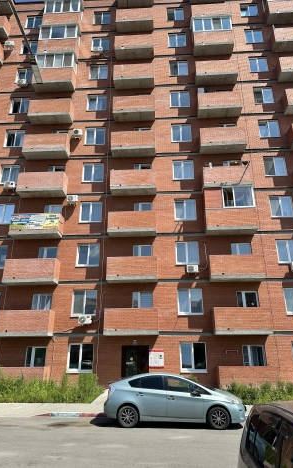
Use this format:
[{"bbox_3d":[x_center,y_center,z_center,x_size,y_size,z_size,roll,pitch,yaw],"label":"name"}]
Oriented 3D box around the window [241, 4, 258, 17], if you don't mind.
[{"bbox_3d":[8.148,-17.585,25.638,1.299,1.319,0.160,-1,-20,3],"label":"window"}]

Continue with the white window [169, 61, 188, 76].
[{"bbox_3d":[2.424,-12.516,24.598,1.390,1.453,0.140,-1,-20,3],"label":"white window"}]

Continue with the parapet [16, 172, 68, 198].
[{"bbox_3d":[-6.816,-3.218,21.217,2.997,1.372,0.816,-1,-20,3],"label":"parapet"}]

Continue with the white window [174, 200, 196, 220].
[{"bbox_3d":[2.469,-1.552,20.548,1.376,1.429,0.150,-1,-20,3],"label":"white window"}]

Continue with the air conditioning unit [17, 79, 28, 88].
[{"bbox_3d":[-9.402,-11.421,24.712,0.780,0.550,0.300,-1,-20,3],"label":"air conditioning unit"}]

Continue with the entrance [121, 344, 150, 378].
[{"bbox_3d":[-0.593,7.245,17.685,1.530,2.174,0.200,-1,-20,3],"label":"entrance"}]

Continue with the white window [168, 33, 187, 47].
[{"bbox_3d":[2.413,-15.254,25.614,1.390,1.453,0.140,-1,-20,3],"label":"white window"}]

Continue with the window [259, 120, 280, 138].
[{"bbox_3d":[8.556,-7.276,22.576,1.443,1.468,0.118,-1,-20,3],"label":"window"}]

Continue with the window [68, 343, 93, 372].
[{"bbox_3d":[-3.626,6.859,18.001,1.384,1.421,0.150,-1,-20,3],"label":"window"}]

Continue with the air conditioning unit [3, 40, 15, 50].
[{"bbox_3d":[-10.919,-15.126,25.981,0.800,0.550,0.300,-1,-20,3],"label":"air conditioning unit"}]

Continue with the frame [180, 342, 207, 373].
[{"bbox_3d":[2.561,6.700,17.608,1.383,1.454,0.150,-1,-20,3],"label":"frame"}]

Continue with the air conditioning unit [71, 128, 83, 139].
[{"bbox_3d":[-4.846,-7.153,22.959,0.710,0.493,0.266,-1,-20,3],"label":"air conditioning unit"}]

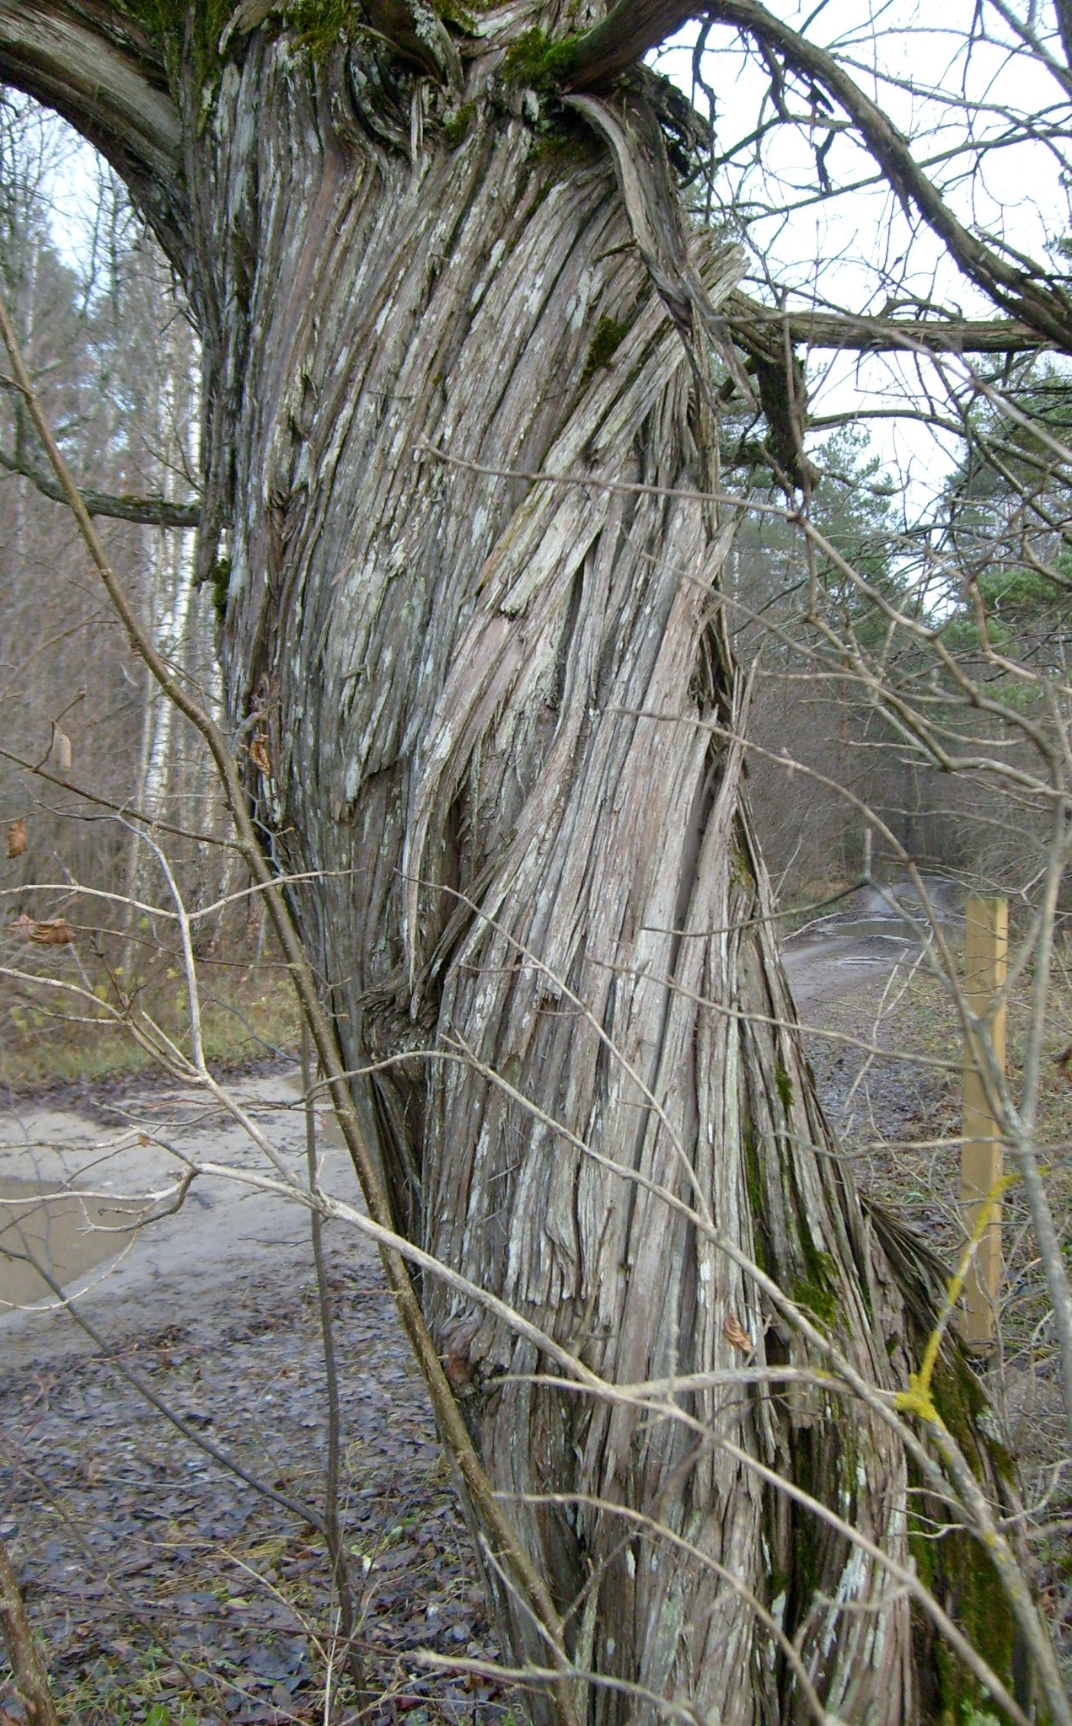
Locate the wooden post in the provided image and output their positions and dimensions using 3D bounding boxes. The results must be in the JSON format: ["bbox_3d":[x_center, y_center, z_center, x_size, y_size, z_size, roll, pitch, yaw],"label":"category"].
[{"bbox_3d":[1.308,0.766,5.100,0.090,1.320,0.090,2,2,34],"label":"wooden post"}]

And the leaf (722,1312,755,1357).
[{"bbox_3d":[0.185,0.432,1.600,0.022,0.042,0.018,-27,0,0],"label":"leaf"}]

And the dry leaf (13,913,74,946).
[{"bbox_3d":[-0.409,0.055,1.450,0.050,0.027,0.030,0,2,0],"label":"dry leaf"}]

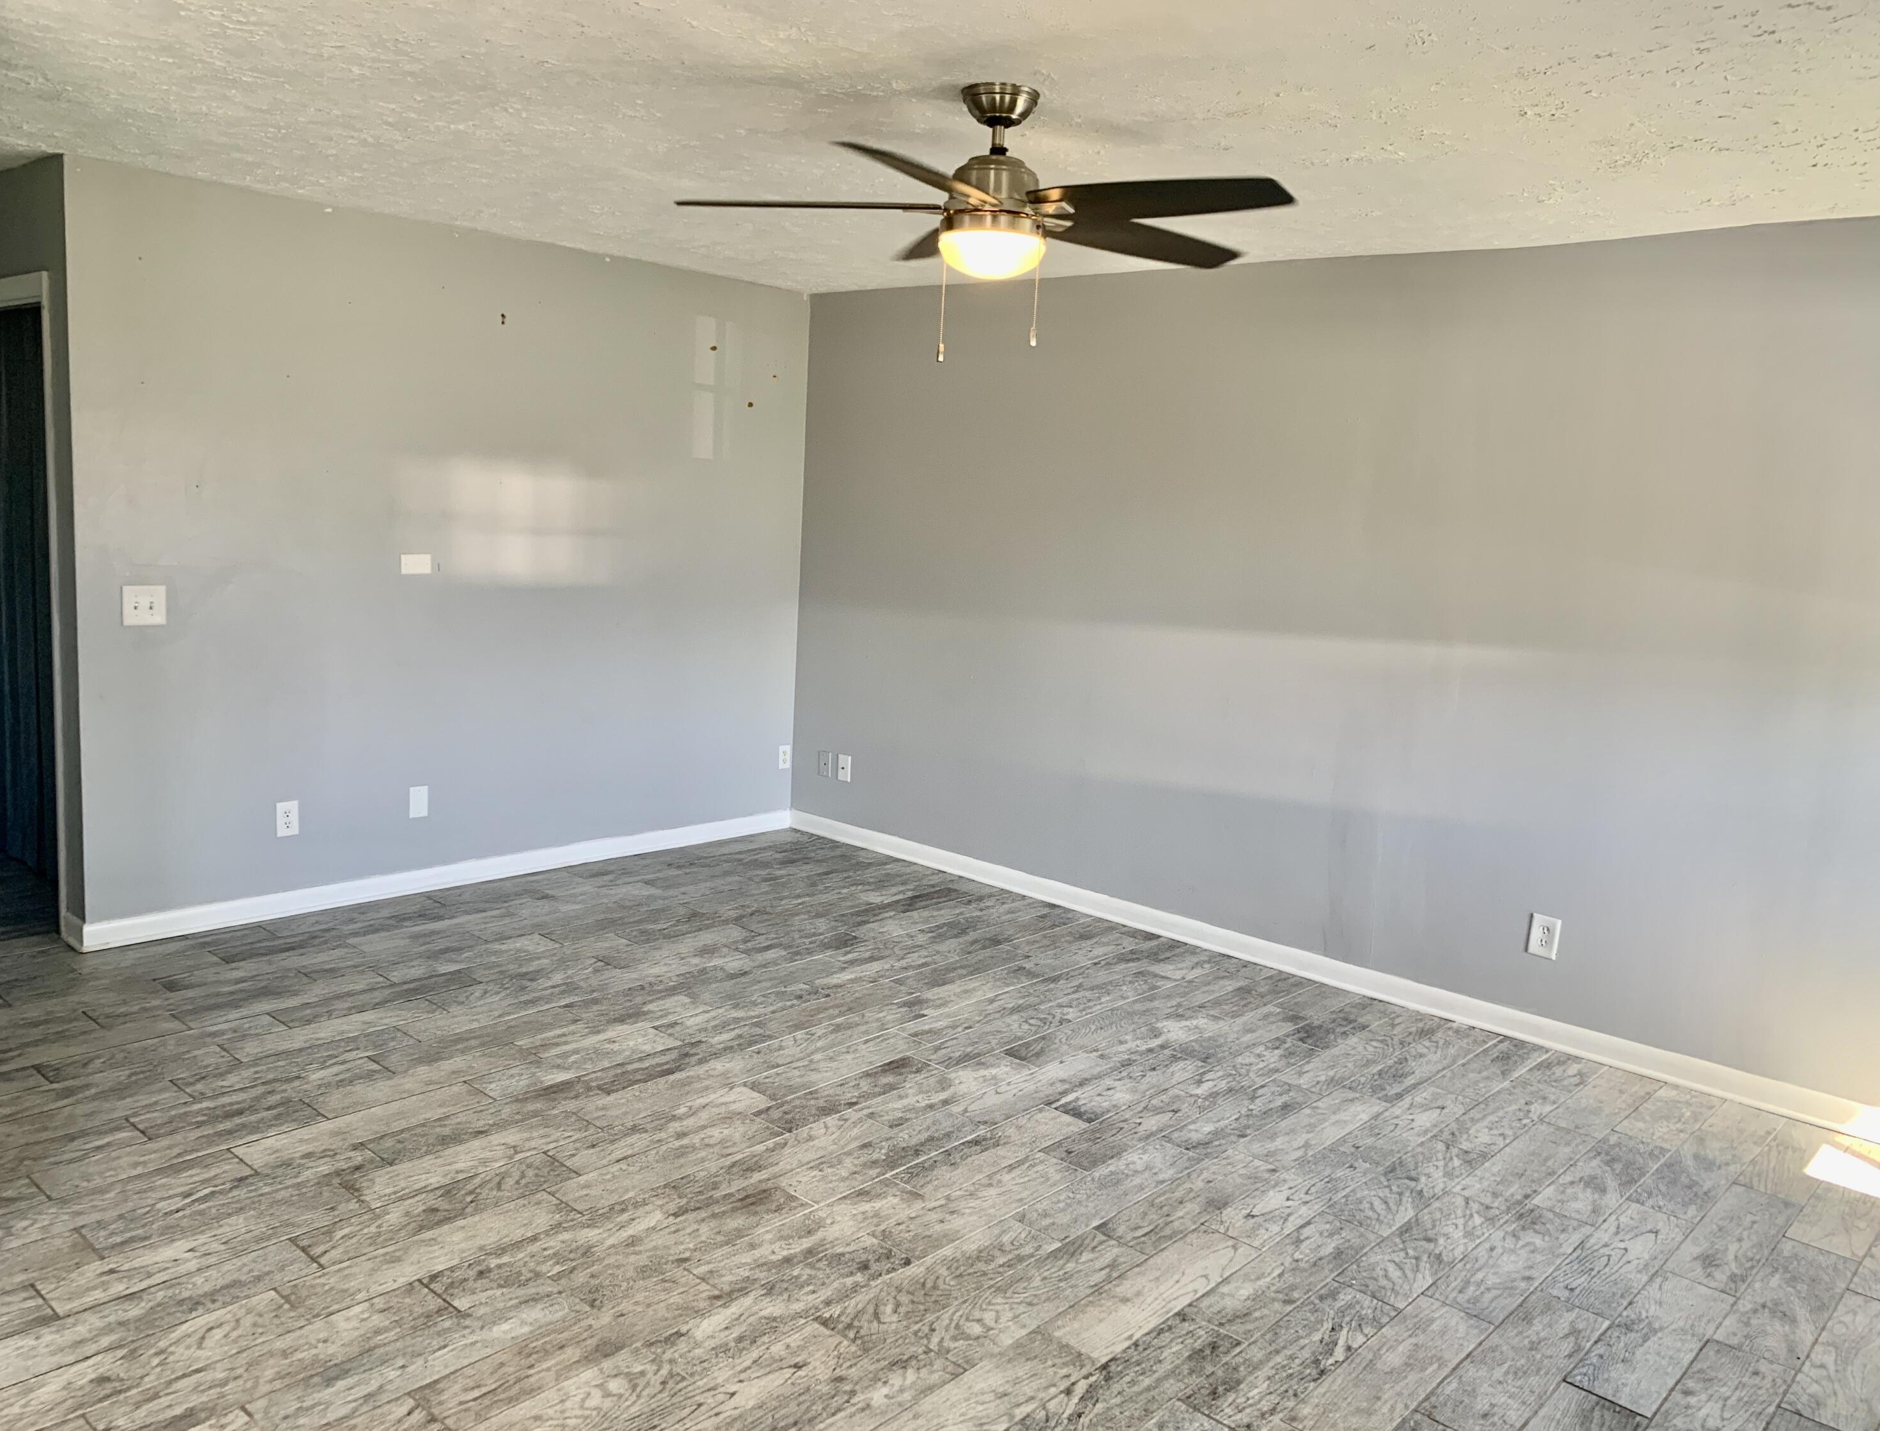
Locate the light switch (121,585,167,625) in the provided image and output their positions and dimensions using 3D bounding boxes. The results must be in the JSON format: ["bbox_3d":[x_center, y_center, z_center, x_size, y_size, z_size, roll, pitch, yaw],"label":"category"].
[{"bbox_3d":[-2.516,-0.346,4.534,0.014,0.122,0.123,11,12,41],"label":"light switch"}]

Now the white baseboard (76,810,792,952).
[{"bbox_3d":[-1.706,0.595,5.646,0.016,0.088,2.997,11,12,41],"label":"white baseboard"}]

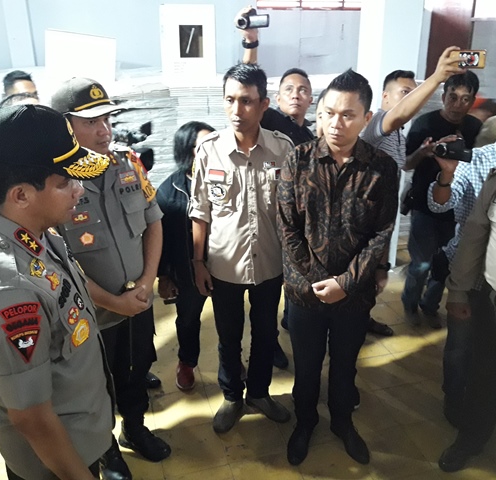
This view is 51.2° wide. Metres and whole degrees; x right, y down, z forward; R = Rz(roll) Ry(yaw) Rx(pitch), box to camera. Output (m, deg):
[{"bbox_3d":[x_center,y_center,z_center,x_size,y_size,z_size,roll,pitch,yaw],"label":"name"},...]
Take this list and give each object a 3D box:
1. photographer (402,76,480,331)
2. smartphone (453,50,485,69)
[{"bbox_3d":[1.219,-0.211,3.289,0.500,1.640,0.420,6,21,18],"label":"photographer"},{"bbox_3d":[0.933,-0.764,2.190,0.155,0.077,0.012,0,20,0],"label":"smartphone"}]

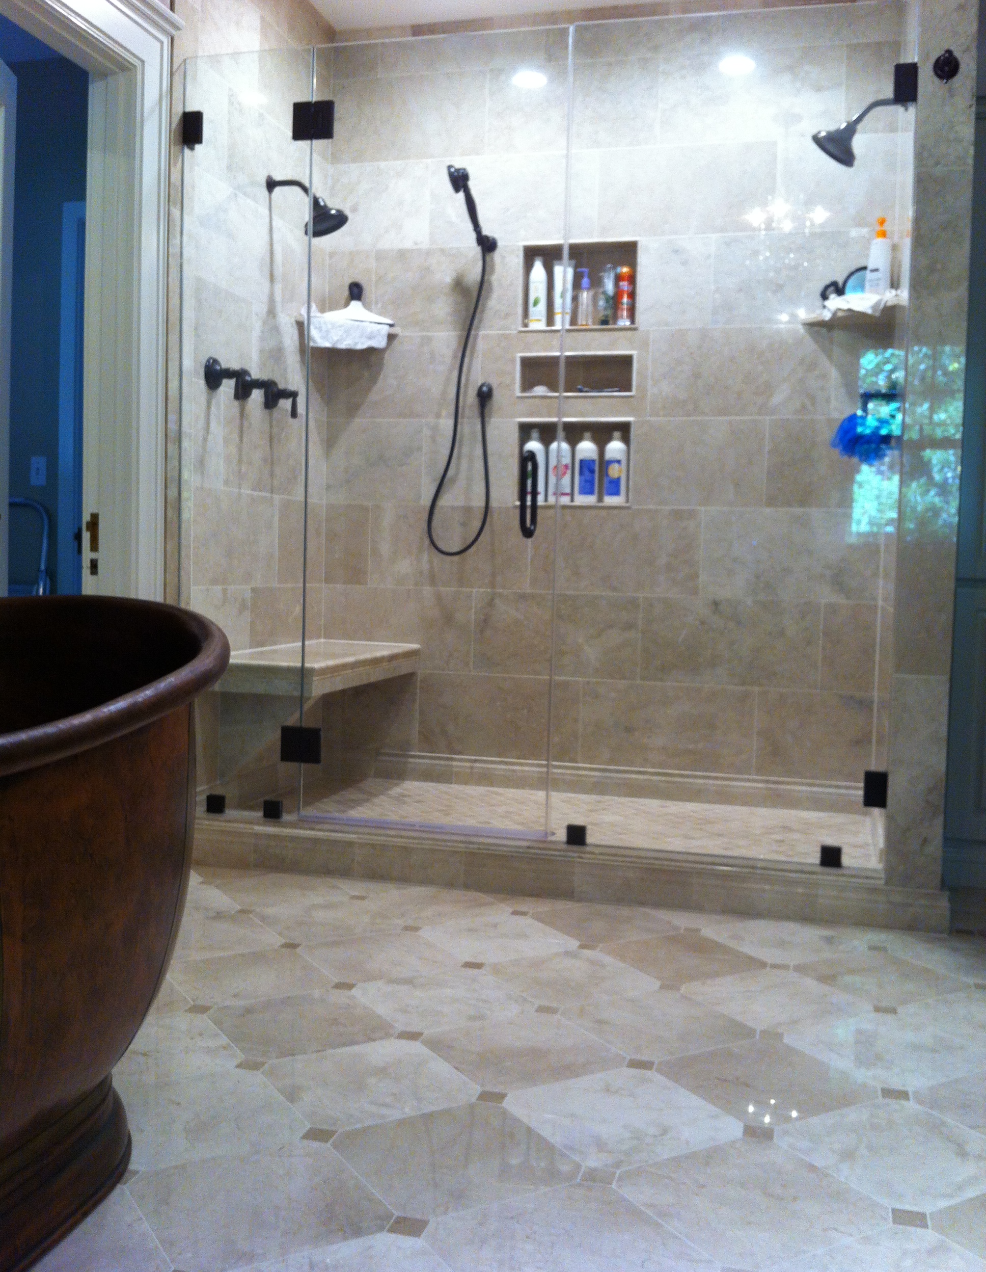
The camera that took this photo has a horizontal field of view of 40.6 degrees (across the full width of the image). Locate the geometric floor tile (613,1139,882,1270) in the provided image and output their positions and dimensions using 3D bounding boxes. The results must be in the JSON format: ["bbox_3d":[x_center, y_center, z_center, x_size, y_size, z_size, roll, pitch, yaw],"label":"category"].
[{"bbox_3d":[0.365,0.803,1.898,0.305,0.010,0.305,-1,4,-30],"label":"geometric floor tile"}]

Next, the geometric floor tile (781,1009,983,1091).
[{"bbox_3d":[0.742,0.777,2.489,0.305,0.012,0.305,-1,5,-30],"label":"geometric floor tile"}]

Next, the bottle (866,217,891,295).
[{"bbox_3d":[1.229,-1.204,4.241,0.078,0.256,0.062,3,4,30],"label":"bottle"}]

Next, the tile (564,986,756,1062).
[{"bbox_3d":[0.318,0.755,2.582,0.305,0.012,0.305,-1,4,-31],"label":"tile"}]

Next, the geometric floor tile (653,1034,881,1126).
[{"bbox_3d":[0.477,0.782,2.332,0.305,0.012,0.305,-1,5,-30],"label":"geometric floor tile"}]

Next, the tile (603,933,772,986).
[{"bbox_3d":[0.429,0.732,3.020,0.305,0.012,0.305,-1,5,-30],"label":"tile"}]

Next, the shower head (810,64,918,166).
[{"bbox_3d":[1.051,-1.459,3.821,0.265,0.218,0.140,2,4,15],"label":"shower head"}]

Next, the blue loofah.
[{"bbox_3d":[1.082,-0.581,3.909,0.170,0.159,0.165,2,4,14],"label":"blue loofah"}]

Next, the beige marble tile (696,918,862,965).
[{"bbox_3d":[0.693,0.728,3.172,0.305,0.012,0.305,-1,5,-30],"label":"beige marble tile"}]

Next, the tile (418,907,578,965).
[{"bbox_3d":[0.012,0.714,3.128,0.305,0.012,0.305,-1,4,-31],"label":"tile"}]

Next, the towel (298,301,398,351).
[{"bbox_3d":[-0.523,-1.088,4.732,0.318,0.150,0.143,-1,4,-30],"label":"towel"}]

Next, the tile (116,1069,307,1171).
[{"bbox_3d":[-0.479,0.772,2.129,0.305,0.012,0.305,-1,5,-30],"label":"tile"}]

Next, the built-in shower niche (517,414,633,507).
[{"bbox_3d":[0.295,-0.611,4.732,0.415,0.302,0.100,2,4,14],"label":"built-in shower niche"}]

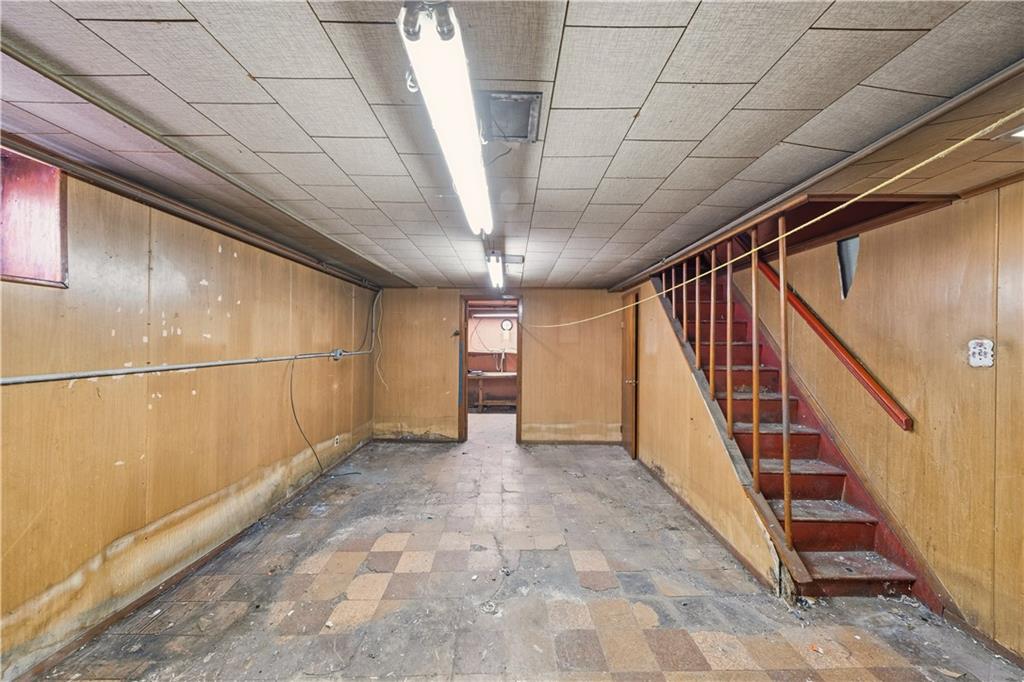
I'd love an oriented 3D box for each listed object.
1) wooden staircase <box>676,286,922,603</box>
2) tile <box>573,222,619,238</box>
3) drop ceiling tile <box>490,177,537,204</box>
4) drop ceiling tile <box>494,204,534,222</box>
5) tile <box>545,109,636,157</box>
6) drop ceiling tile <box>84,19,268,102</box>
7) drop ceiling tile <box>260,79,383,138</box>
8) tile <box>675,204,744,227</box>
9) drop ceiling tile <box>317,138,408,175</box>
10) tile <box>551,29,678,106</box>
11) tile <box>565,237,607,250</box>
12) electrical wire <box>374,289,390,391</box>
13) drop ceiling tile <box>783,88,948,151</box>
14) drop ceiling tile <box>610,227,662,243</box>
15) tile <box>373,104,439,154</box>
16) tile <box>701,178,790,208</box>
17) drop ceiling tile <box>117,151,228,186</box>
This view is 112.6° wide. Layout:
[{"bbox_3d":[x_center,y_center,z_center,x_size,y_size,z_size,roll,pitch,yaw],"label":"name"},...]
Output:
[{"bbox_3d":[1.900,0.330,2.830,0.730,2.220,1.980,0,0,0],"label":"wooden staircase"},{"bbox_3d":[0.593,-0.776,2.374,0.307,0.020,0.297,1,-1,0],"label":"tile"},{"bbox_3d":[-0.021,-0.792,1.780,0.307,0.020,0.297,1,-1,0],"label":"drop ceiling tile"},{"bbox_3d":[-0.025,-0.796,2.106,0.307,0.020,0.300,1,-1,0],"label":"drop ceiling tile"},{"bbox_3d":[0.286,-0.803,1.316,0.304,0.020,0.300,1,-1,0],"label":"tile"},{"bbox_3d":[-0.947,-0.820,1.013,0.304,0.020,0.300,1,-1,0],"label":"drop ceiling tile"},{"bbox_3d":[-0.631,-0.802,1.184,0.305,0.020,0.302,1,-1,0],"label":"drop ceiling tile"},{"bbox_3d":[1.220,-0.774,2.098,0.304,0.020,0.306,4,-1,0],"label":"tile"},{"bbox_3d":[-0.634,-0.804,1.483,0.307,0.020,0.297,1,-1,0],"label":"drop ceiling tile"},{"bbox_3d":[0.285,-0.797,1.005,0.307,0.020,0.297,1,-1,0],"label":"tile"},{"bbox_3d":[0.593,-0.772,2.671,0.307,0.020,0.297,1,-1,0],"label":"tile"},{"bbox_3d":[-1.837,-0.007,4.851,0.190,1.430,0.060,1,-1,0],"label":"electrical wire"},{"bbox_3d":[1.216,-0.774,1.197,0.304,0.020,0.297,9,-1,0],"label":"drop ceiling tile"},{"bbox_3d":[0.899,-0.770,2.491,0.307,0.020,0.297,1,-1,0],"label":"drop ceiling tile"},{"bbox_3d":[-0.328,-0.802,1.303,0.307,0.020,0.297,1,-1,0],"label":"tile"},{"bbox_3d":[1.194,-0.775,1.779,0.282,0.020,0.297,1,-1,0],"label":"tile"},{"bbox_3d":[-1.559,-0.818,1.613,0.285,0.020,0.300,1,-1,0],"label":"drop ceiling tile"}]

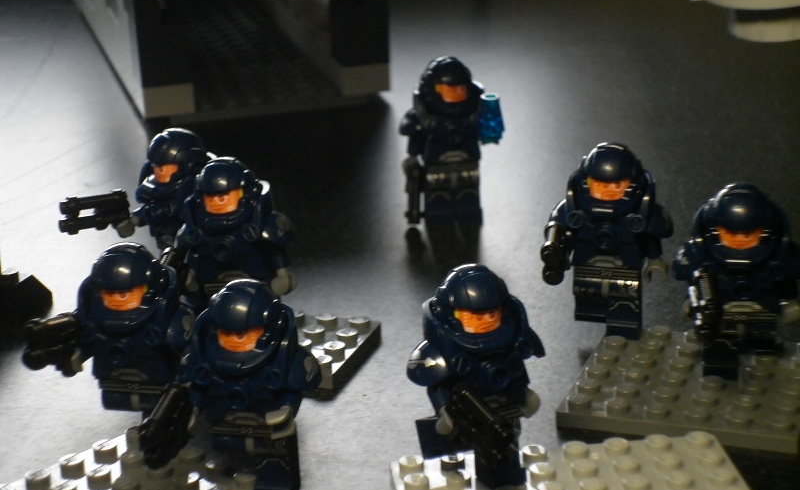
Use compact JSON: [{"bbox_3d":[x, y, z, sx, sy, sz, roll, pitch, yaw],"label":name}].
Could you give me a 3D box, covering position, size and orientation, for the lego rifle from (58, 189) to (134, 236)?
[{"bbox_3d":[-0.071,-0.007,0.473,0.017,0.011,0.004,-10,21,-22],"label":"lego rifle"}]

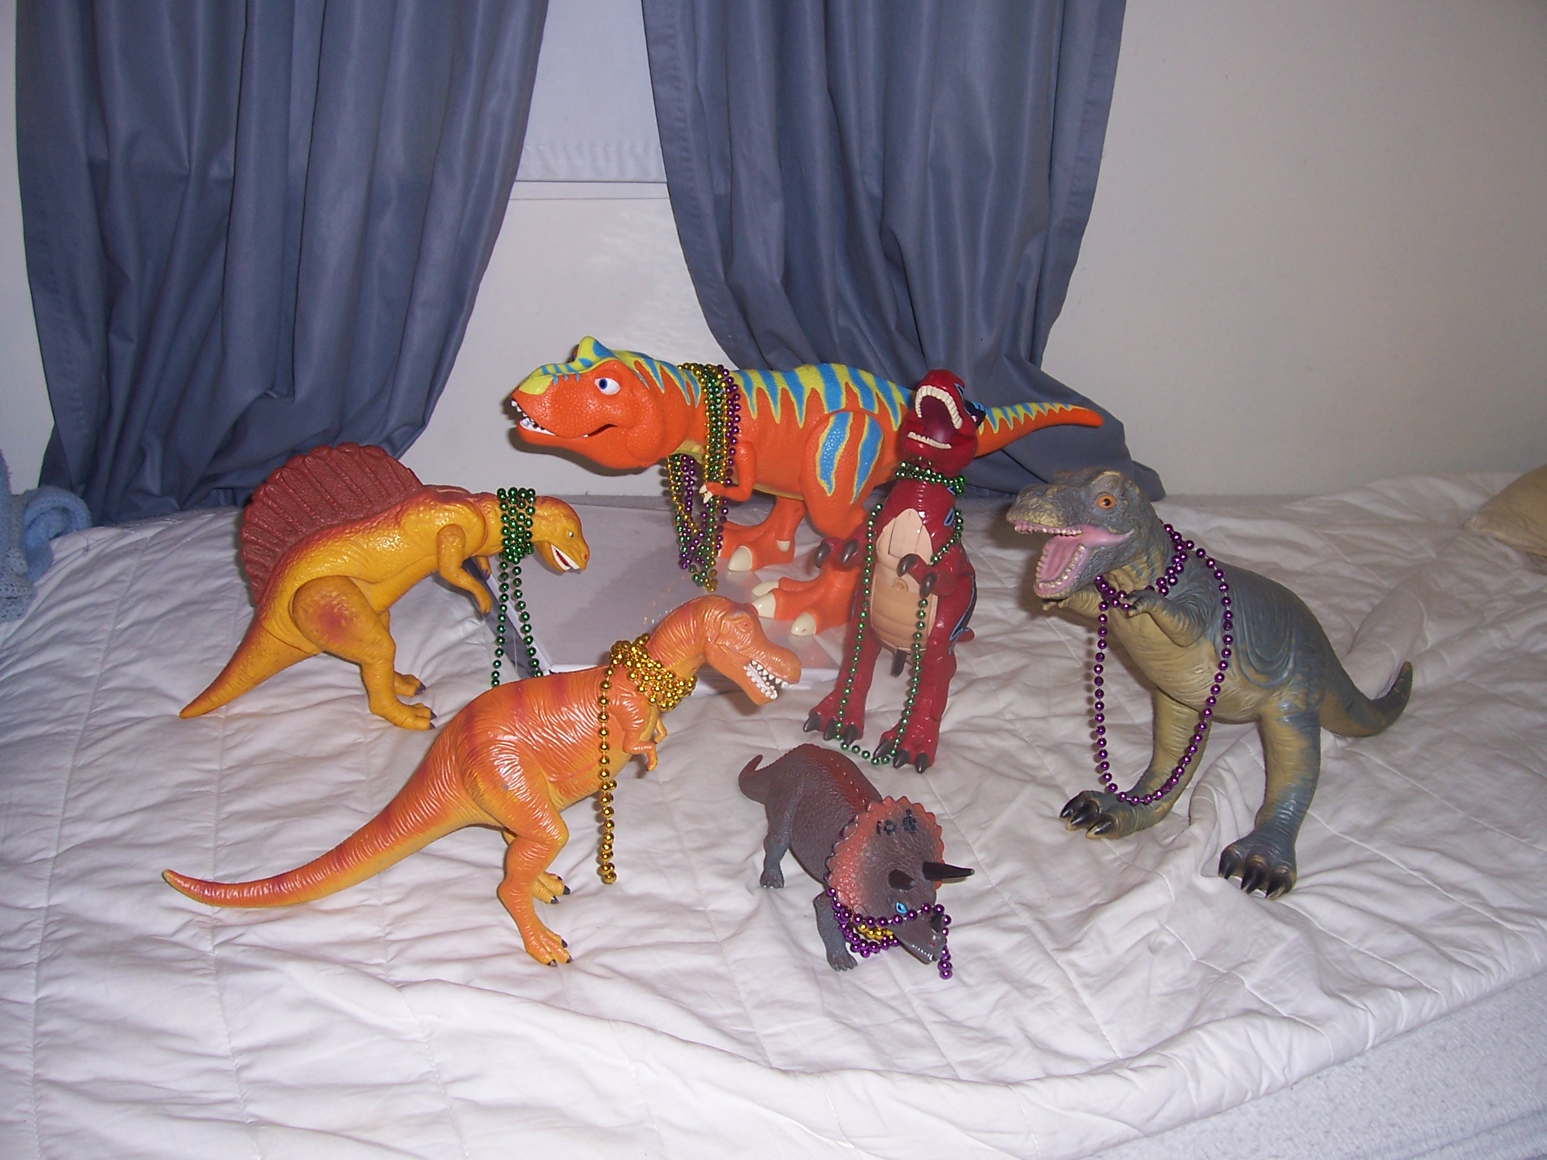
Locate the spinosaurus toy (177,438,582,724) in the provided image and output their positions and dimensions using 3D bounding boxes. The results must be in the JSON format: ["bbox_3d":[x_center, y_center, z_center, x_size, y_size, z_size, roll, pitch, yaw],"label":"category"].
[{"bbox_3d":[-0.308,0.003,1.190,0.335,0.225,0.105,-1,22,-3],"label":"spinosaurus toy"}]

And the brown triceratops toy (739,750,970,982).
[{"bbox_3d":[0.041,0.158,0.970,0.100,0.100,0.235,-12,25,-28],"label":"brown triceratops toy"}]

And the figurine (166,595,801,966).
[{"bbox_3d":[-0.188,0.116,0.920,0.410,0.215,0.120,1,22,2],"label":"figurine"}]

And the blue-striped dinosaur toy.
[{"bbox_3d":[0.043,-0.102,1.364,0.520,0.250,0.175,-6,22,-14],"label":"blue-striped dinosaur toy"}]

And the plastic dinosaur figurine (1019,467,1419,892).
[{"bbox_3d":[0.315,0.046,1.009,0.410,0.278,0.180,-18,28,-37],"label":"plastic dinosaur figurine"}]

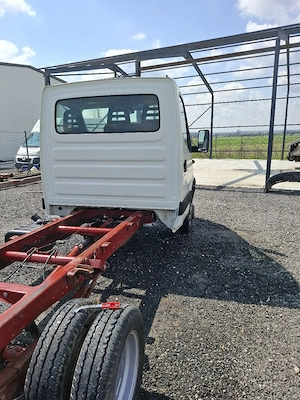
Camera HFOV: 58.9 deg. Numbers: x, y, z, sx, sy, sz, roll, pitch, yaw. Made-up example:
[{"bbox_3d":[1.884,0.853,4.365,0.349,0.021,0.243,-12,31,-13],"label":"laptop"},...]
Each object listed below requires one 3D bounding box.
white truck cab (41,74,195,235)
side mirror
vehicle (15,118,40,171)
[{"bbox_3d":[-0.290,-0.749,4.410,2.000,2.000,2.150,2,15,14],"label":"white truck cab"},{"bbox_3d":[0.785,-0.935,4.198,0.270,0.360,0.140,4,15,22],"label":"side mirror"},{"bbox_3d":[-4.303,-2.875,13.625,1.950,2.500,5.600,4,15,20],"label":"vehicle"}]

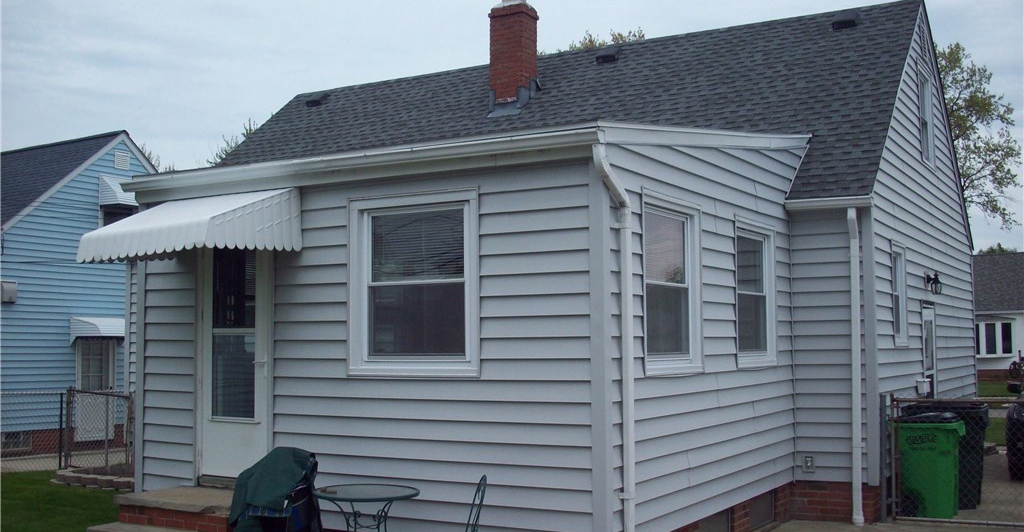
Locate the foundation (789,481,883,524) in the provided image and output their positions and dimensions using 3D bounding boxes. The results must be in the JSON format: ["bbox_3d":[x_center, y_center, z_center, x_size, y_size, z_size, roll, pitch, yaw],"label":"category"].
[{"bbox_3d":[3.214,2.319,10.814,0.780,0.370,0.260,-3,-5,30],"label":"foundation"}]

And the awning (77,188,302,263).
[{"bbox_3d":[-2.516,-0.320,8.552,1.410,0.590,0.994,-3,-5,30],"label":"awning"}]

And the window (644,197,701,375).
[{"bbox_3d":[1.214,0.152,8.347,0.100,1.295,1.110,-3,-5,30],"label":"window"}]

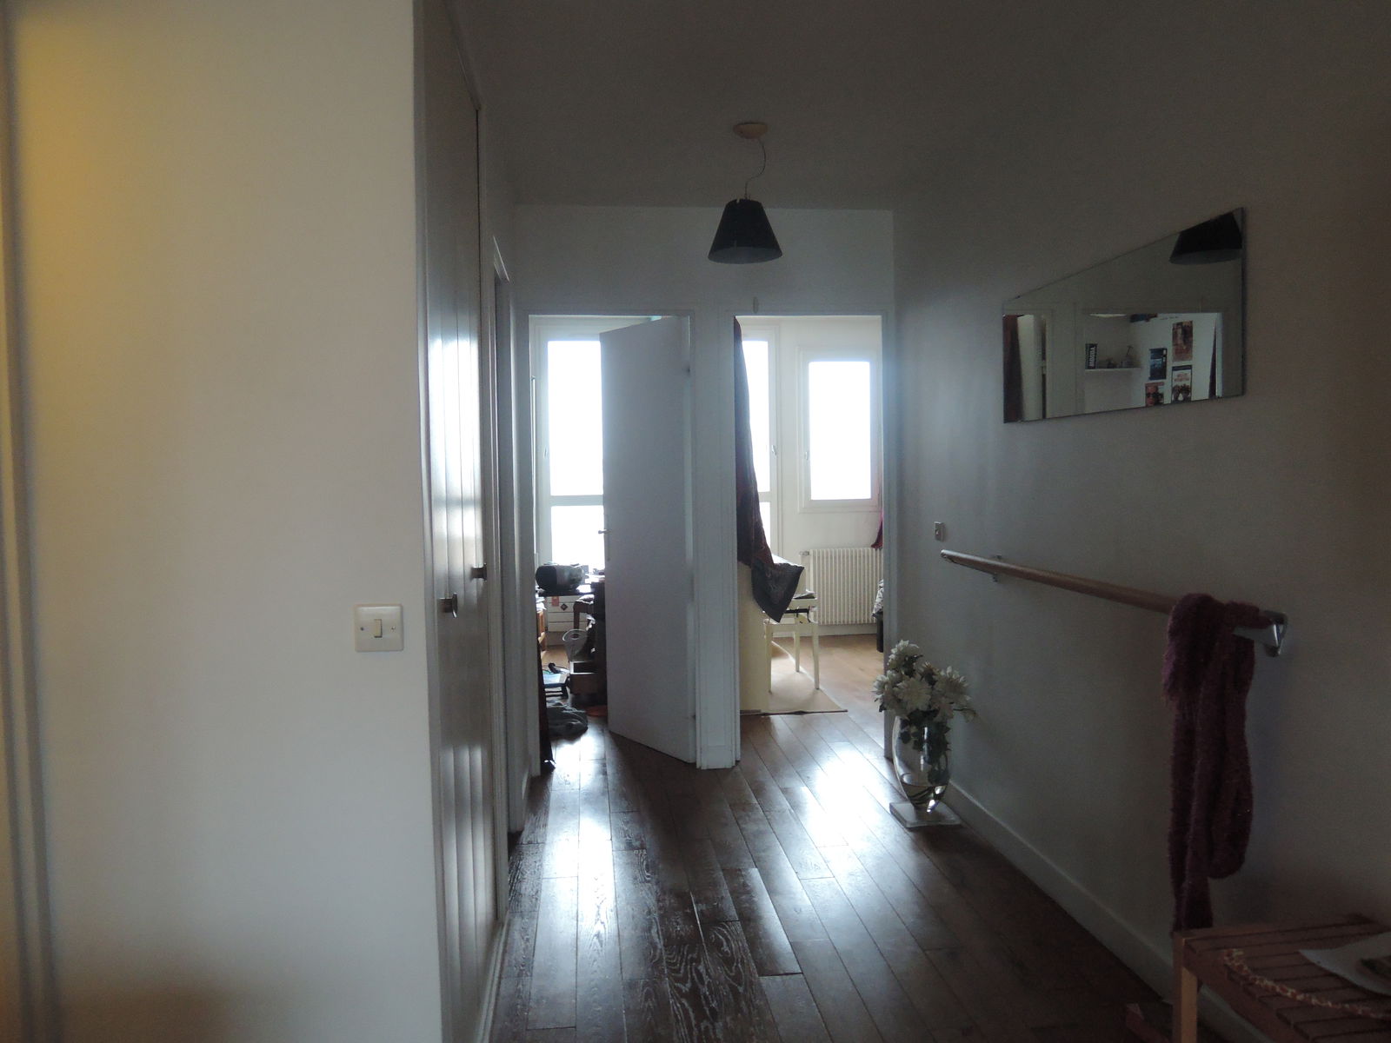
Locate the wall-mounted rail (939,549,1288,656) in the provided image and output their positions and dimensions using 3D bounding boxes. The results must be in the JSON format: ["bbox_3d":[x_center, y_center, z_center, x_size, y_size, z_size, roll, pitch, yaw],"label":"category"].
[{"bbox_3d":[1.055,0.192,2.695,0.135,0.110,1.760,-1,3,-7],"label":"wall-mounted rail"}]

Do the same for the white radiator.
[{"bbox_3d":[1.190,0.511,7.687,0.650,0.600,0.130,-1,3,-7],"label":"white radiator"}]

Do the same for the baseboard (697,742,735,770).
[{"bbox_3d":[0.092,1.064,4.368,0.165,0.108,0.016,-1,3,-7],"label":"baseboard"}]

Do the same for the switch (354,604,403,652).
[{"bbox_3d":[-0.543,0.182,1.655,0.082,0.082,0.012,-1,3,-7],"label":"switch"}]

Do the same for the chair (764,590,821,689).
[{"bbox_3d":[0.567,0.742,6.123,0.340,0.550,0.560,-1,3,-7],"label":"chair"}]

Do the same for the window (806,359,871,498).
[{"bbox_3d":[1.155,-0.734,7.731,0.560,1.150,0.080,-1,3,-7],"label":"window"}]

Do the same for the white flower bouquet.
[{"bbox_3d":[0.852,0.661,3.663,0.320,0.420,0.330,-1,3,-7],"label":"white flower bouquet"}]

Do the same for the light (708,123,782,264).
[{"bbox_3d":[0.169,-1.120,3.280,0.260,0.425,0.260,-1,3,-7],"label":"light"}]

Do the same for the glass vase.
[{"bbox_3d":[0.873,0.931,3.709,0.210,0.375,0.205,-1,3,-7],"label":"glass vase"}]

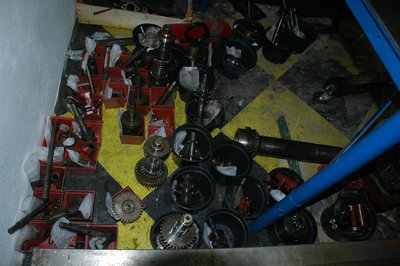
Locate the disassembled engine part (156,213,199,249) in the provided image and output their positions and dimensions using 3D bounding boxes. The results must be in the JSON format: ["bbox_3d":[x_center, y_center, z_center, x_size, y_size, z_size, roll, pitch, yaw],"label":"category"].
[{"bbox_3d":[-0.118,0.573,1.729,0.220,0.380,0.220,6,59,-10],"label":"disassembled engine part"}]

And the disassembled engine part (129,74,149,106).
[{"bbox_3d":[-0.321,-0.236,1.595,0.110,0.207,0.110,7,57,-10],"label":"disassembled engine part"}]

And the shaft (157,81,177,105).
[{"bbox_3d":[-0.184,-0.226,1.682,0.028,0.152,0.028,33,9,-41],"label":"shaft"}]

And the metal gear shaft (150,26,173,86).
[{"bbox_3d":[-0.193,-0.407,1.617,0.118,0.428,0.118,24,55,0],"label":"metal gear shaft"}]

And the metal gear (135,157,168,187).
[{"bbox_3d":[-0.228,0.184,1.442,0.163,0.090,0.163,7,57,-10],"label":"metal gear"}]

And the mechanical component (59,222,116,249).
[{"bbox_3d":[-0.685,0.606,1.825,0.360,0.120,0.120,24,56,-24],"label":"mechanical component"}]

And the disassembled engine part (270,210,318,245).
[{"bbox_3d":[0.404,0.453,1.395,0.204,0.152,0.204,7,57,-10],"label":"disassembled engine part"}]

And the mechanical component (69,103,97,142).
[{"bbox_3d":[-0.815,-0.069,2.081,0.120,0.426,0.120,0,60,1],"label":"mechanical component"}]

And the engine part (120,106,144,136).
[{"bbox_3d":[-0.321,-0.057,1.444,0.104,0.279,0.104,7,57,-12],"label":"engine part"}]

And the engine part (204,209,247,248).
[{"bbox_3d":[0.094,0.449,1.312,0.200,0.163,0.200,7,57,-10],"label":"engine part"}]

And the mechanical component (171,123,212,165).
[{"bbox_3d":[-0.049,0.089,1.503,0.207,0.163,0.207,7,57,-10],"label":"mechanical component"}]

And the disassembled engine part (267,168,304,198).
[{"bbox_3d":[0.391,0.286,1.497,0.193,0.152,0.193,7,57,-10],"label":"disassembled engine part"}]

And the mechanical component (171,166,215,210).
[{"bbox_3d":[-0.045,0.284,1.381,0.210,0.163,0.210,7,57,-10],"label":"mechanical component"}]

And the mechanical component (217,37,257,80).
[{"bbox_3d":[0.207,-0.449,1.919,0.269,0.145,0.269,7,57,-10],"label":"mechanical component"}]

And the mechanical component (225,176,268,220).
[{"bbox_3d":[0.293,0.489,2.078,0.285,0.250,0.285,4,60,-8],"label":"mechanical component"}]

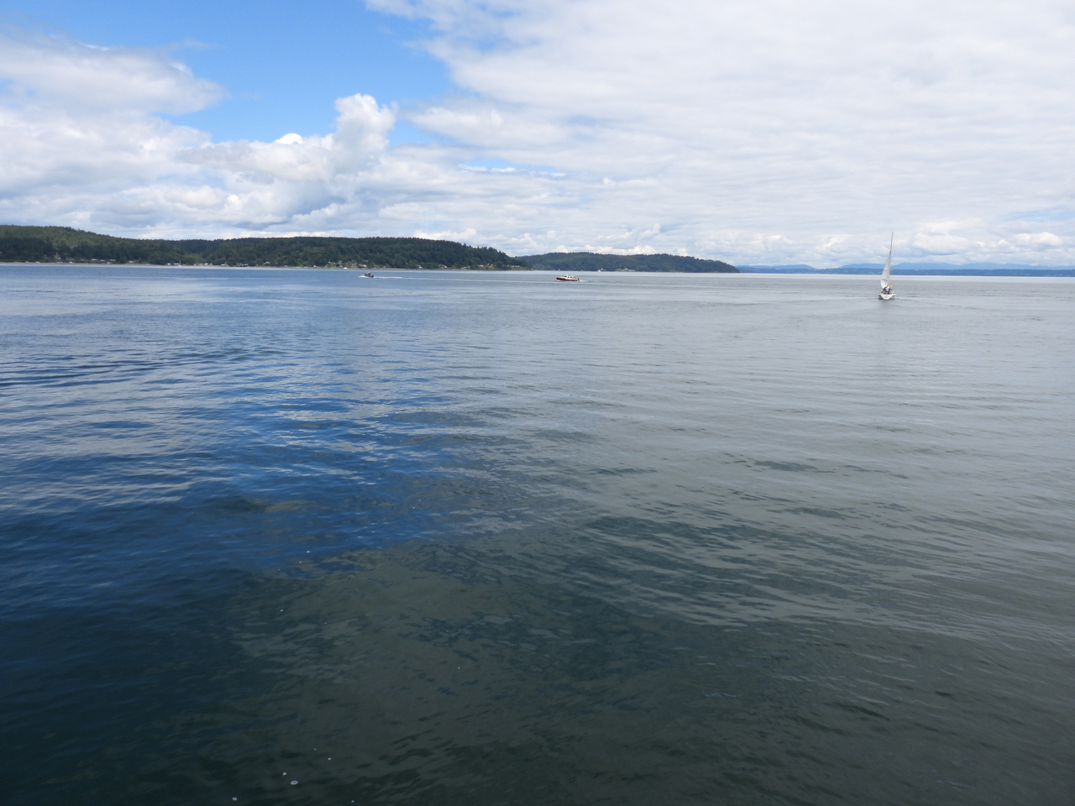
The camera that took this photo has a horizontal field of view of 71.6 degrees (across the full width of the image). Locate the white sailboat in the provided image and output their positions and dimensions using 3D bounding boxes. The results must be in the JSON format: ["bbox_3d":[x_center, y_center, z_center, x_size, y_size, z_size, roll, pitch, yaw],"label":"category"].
[{"bbox_3d":[61.248,-23.883,129.574,2.800,11.500,8.700,5,11,24],"label":"white sailboat"}]

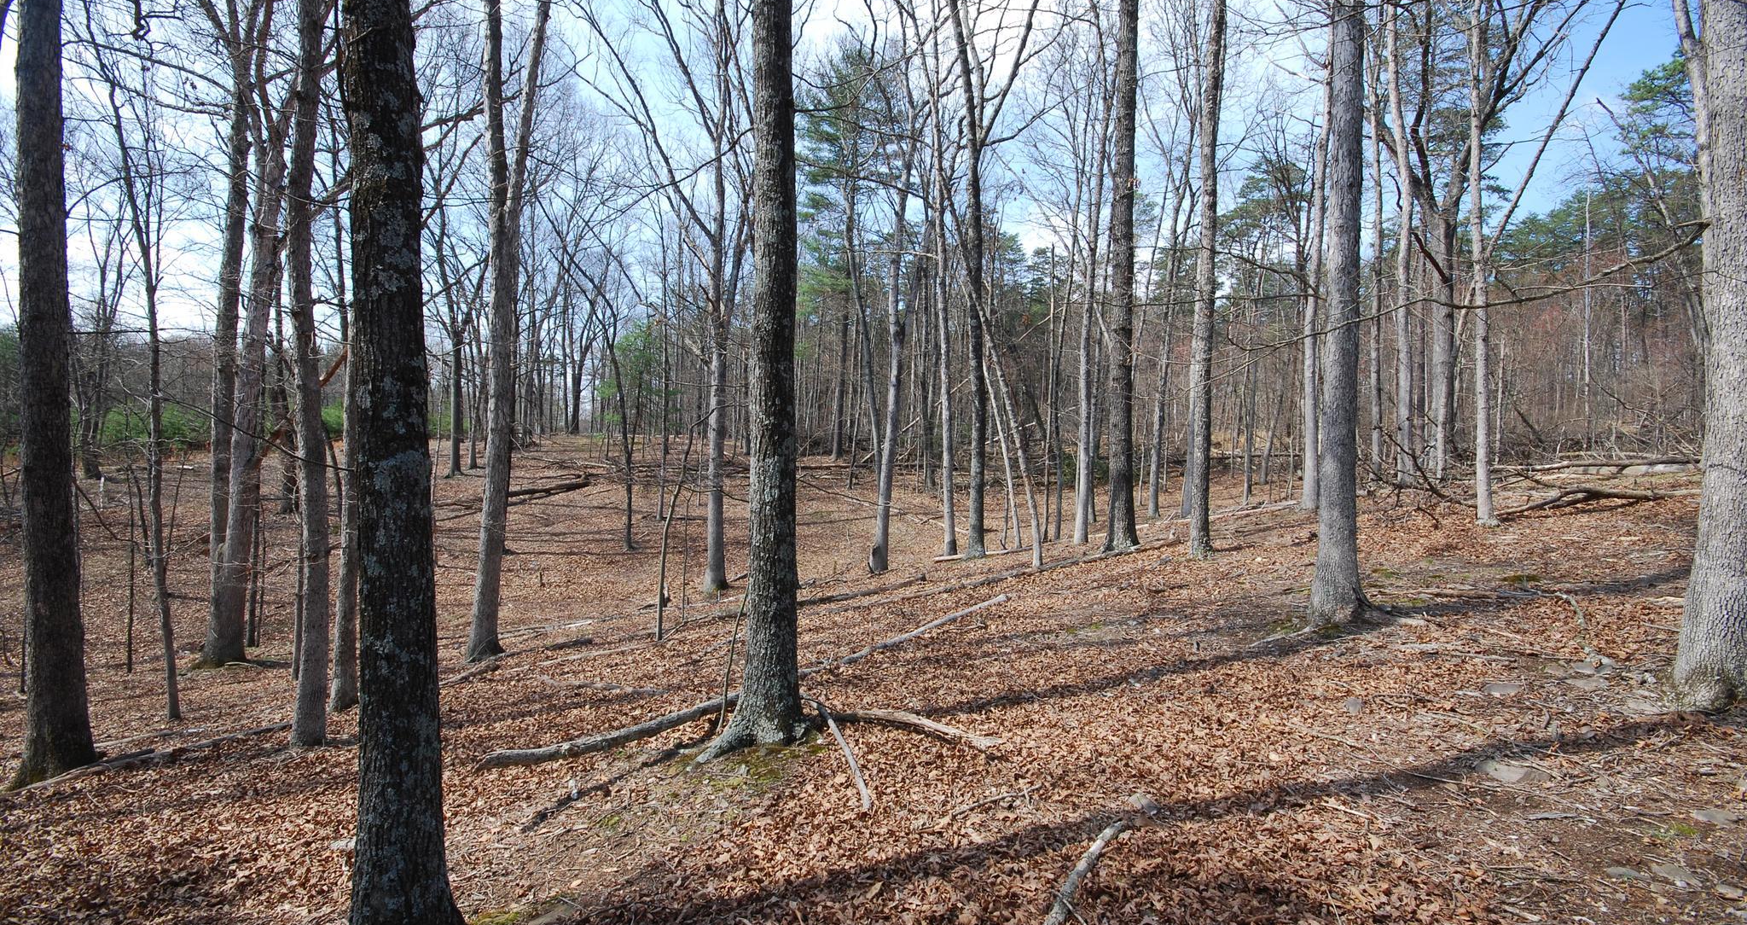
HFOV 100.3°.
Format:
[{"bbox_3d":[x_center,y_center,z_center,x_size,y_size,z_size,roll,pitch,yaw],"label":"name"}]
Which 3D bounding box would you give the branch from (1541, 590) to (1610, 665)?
[{"bbox_3d":[4.923,1.121,5.094,0.183,0.060,1.933,-3,2,35],"label":"branch"}]

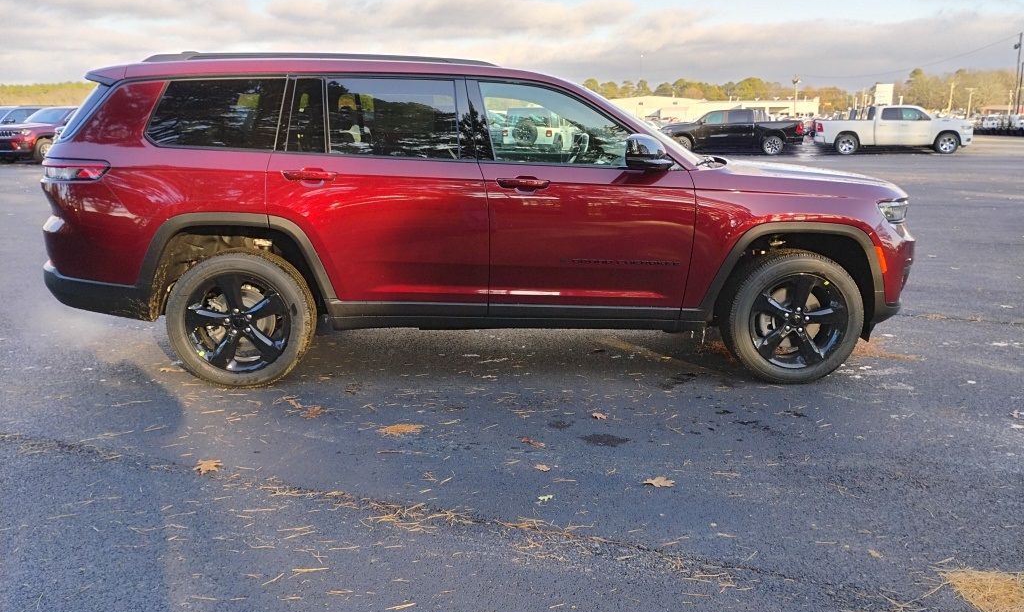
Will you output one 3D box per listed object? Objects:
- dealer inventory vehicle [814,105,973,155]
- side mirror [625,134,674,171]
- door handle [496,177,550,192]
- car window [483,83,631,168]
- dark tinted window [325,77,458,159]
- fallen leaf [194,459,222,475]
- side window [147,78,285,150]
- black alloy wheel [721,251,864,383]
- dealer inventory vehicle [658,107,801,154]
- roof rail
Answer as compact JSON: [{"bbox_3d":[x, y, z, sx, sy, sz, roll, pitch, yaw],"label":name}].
[{"bbox_3d":[16.200,-7.520,35.350,6.140,1.970,2.080,4,13,16],"label":"dealer inventory vehicle"},{"bbox_3d":[0.717,-0.806,4.352,0.210,0.175,0.210,0,13,-4],"label":"side mirror"},{"bbox_3d":[0.061,-0.640,4.362,0.275,0.072,0.060,0,13,-4],"label":"door handle"},{"bbox_3d":[0.243,-0.982,4.467,0.840,0.450,0.050,0,-7,-4],"label":"car window"},{"bbox_3d":[-0.632,-1.000,4.412,0.700,0.430,0.050,0,-7,-4],"label":"dark tinted window"},{"bbox_3d":[-1.299,0.684,3.537,0.122,0.020,0.115,-4,14,-21],"label":"fallen leaf"},{"bbox_3d":[-1.529,-1.001,4.301,0.670,0.360,0.110,0,13,-4],"label":"side window"},{"bbox_3d":[1.606,0.062,4.763,0.770,0.770,0.265,0,13,-4],"label":"black alloy wheel"},{"bbox_3d":[9.520,-7.620,36.200,5.920,1.970,2.080,2,13,7],"label":"dealer inventory vehicle"},{"bbox_3d":[-1.033,-1.336,4.503,1.890,0.075,0.070,0,13,-4],"label":"roof rail"}]

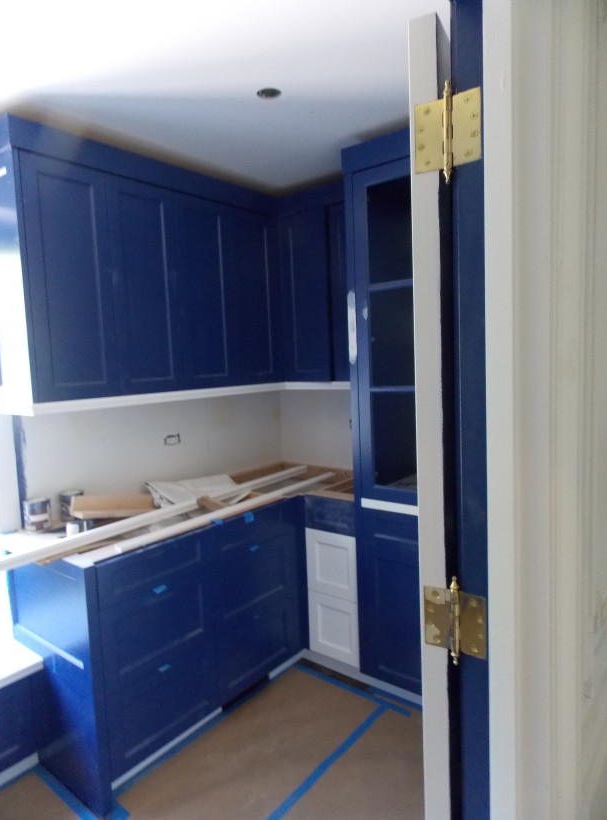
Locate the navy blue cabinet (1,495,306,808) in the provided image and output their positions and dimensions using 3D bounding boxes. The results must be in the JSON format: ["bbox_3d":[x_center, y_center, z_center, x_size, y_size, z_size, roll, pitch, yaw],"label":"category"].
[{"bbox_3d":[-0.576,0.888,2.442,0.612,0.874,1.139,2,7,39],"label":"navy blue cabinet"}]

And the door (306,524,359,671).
[{"bbox_3d":[0.144,0.888,2.598,0.290,0.620,0.020,2,7,39],"label":"door"}]

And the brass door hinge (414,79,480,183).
[{"bbox_3d":[0.241,-0.465,0.913,0.112,0.166,0.018,2,7,39],"label":"brass door hinge"}]

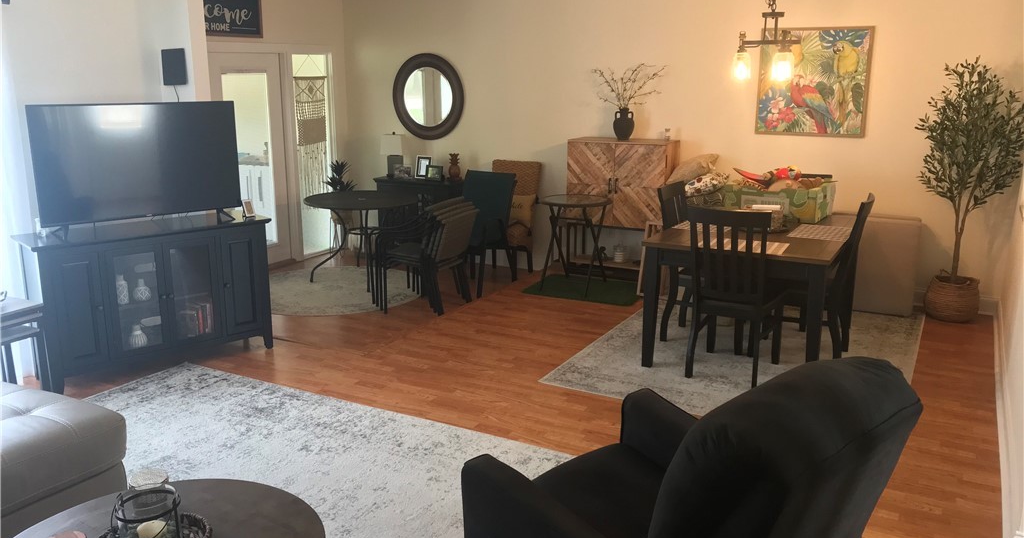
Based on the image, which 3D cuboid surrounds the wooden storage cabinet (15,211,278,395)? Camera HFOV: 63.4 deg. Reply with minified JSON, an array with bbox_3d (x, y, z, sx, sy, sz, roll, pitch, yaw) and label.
[{"bbox_3d":[-2.154,0.157,5.029,1.320,0.830,0.465,-11,18,-38],"label":"wooden storage cabinet"}]

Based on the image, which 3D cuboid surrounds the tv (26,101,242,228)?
[{"bbox_3d":[-2.146,-0.592,4.827,1.120,0.730,0.230,-11,18,-37],"label":"tv"}]

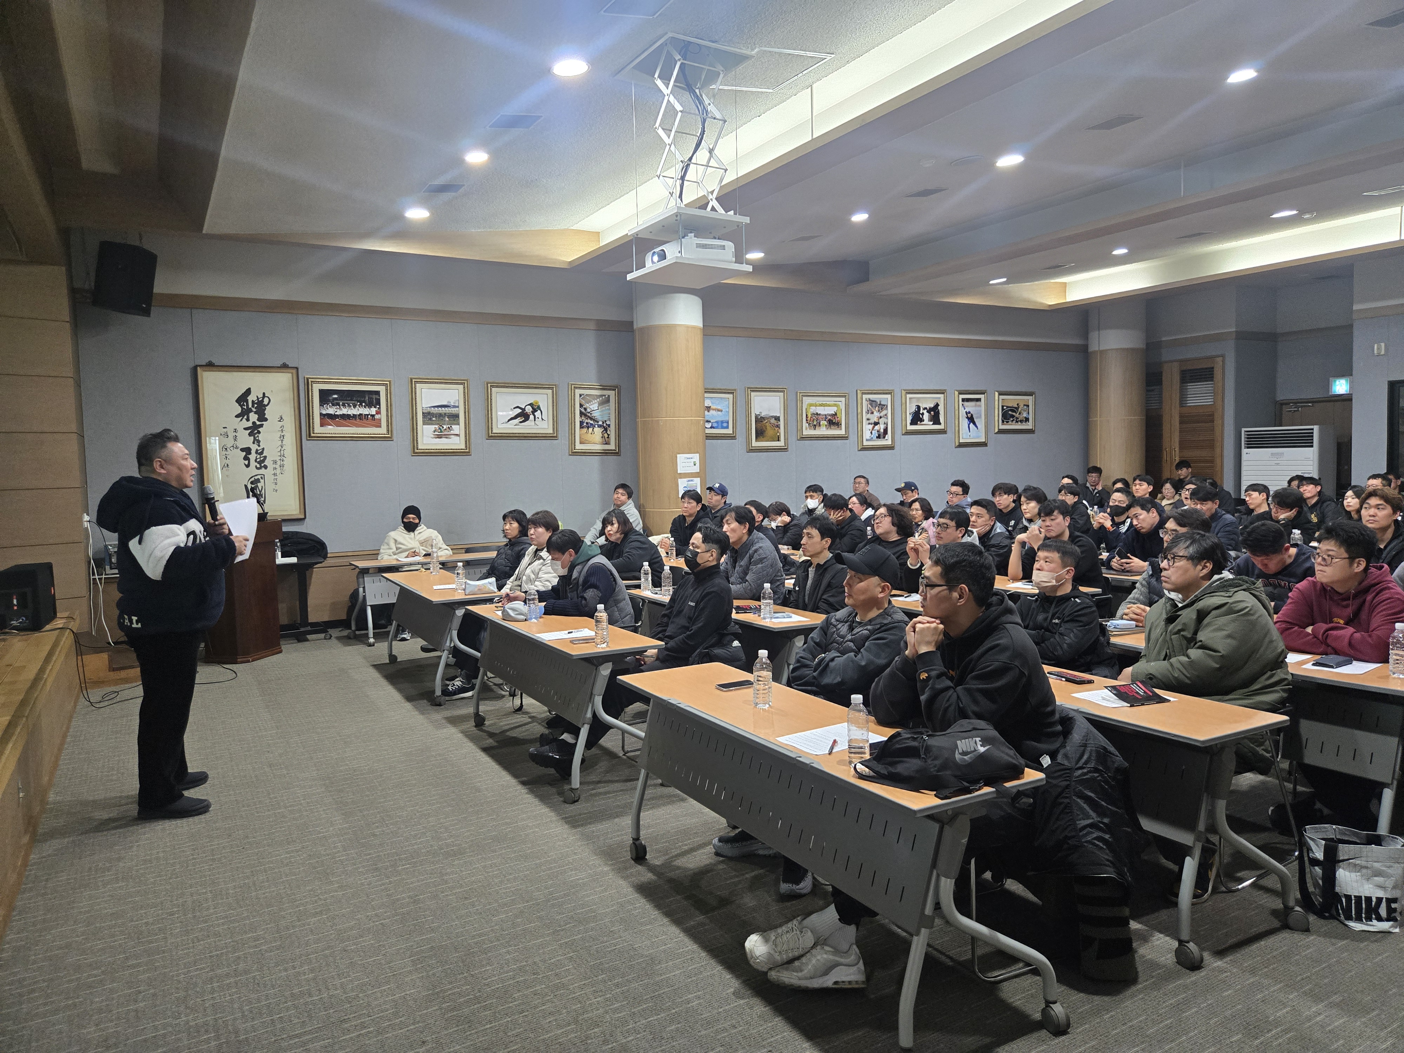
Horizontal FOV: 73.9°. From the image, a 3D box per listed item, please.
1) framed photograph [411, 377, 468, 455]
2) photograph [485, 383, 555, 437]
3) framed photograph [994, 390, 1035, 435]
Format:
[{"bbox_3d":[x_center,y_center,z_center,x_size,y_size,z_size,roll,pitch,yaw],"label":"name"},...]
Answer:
[{"bbox_3d":[-2.752,-1.149,9.771,0.620,0.810,0.050,-3,5,-31],"label":"framed photograph"},{"bbox_3d":[-1.976,-1.273,10.214,0.800,0.610,0.050,-3,5,-31],"label":"photograph"},{"bbox_3d":[4.667,-1.695,13.943,0.815,0.615,0.045,-4,5,-29],"label":"framed photograph"}]

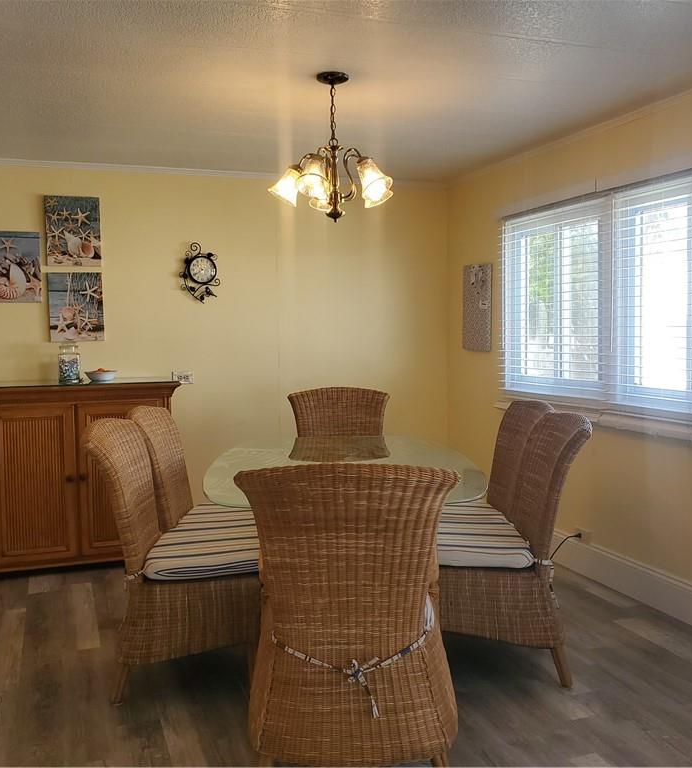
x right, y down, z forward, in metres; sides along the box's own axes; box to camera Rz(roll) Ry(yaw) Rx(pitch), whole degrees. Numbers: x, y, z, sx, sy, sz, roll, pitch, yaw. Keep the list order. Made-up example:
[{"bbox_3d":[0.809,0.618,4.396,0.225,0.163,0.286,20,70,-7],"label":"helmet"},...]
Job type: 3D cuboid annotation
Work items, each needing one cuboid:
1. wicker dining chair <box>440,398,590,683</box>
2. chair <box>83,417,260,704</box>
[{"bbox_3d":[0.510,0.562,2.827,0.610,0.927,0.549,0,4,4],"label":"wicker dining chair"},{"bbox_3d":[-0.521,0.575,2.741,0.610,0.927,0.549,-1,4,-3],"label":"chair"}]

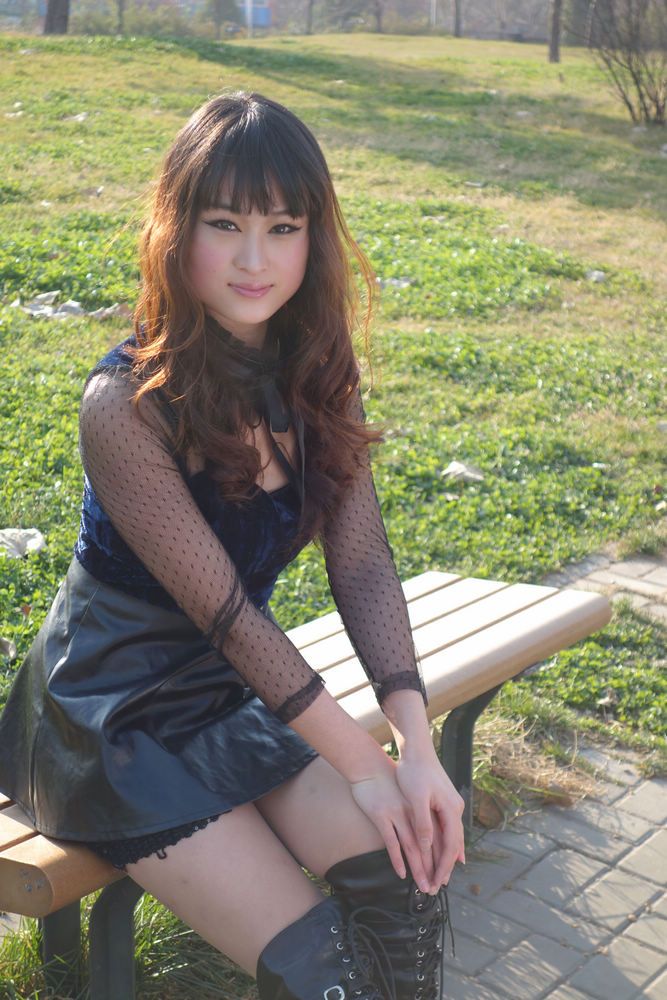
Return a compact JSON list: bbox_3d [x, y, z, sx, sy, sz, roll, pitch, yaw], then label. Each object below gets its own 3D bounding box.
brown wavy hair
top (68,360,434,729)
[{"bbox_3d":[-0.086,-0.207,2.380,0.255,0.460,0.260,-3,13,-12],"label":"brown wavy hair"},{"bbox_3d":[-0.029,0.043,2.335,0.420,0.360,0.360,-11,16,-41],"label":"top"}]

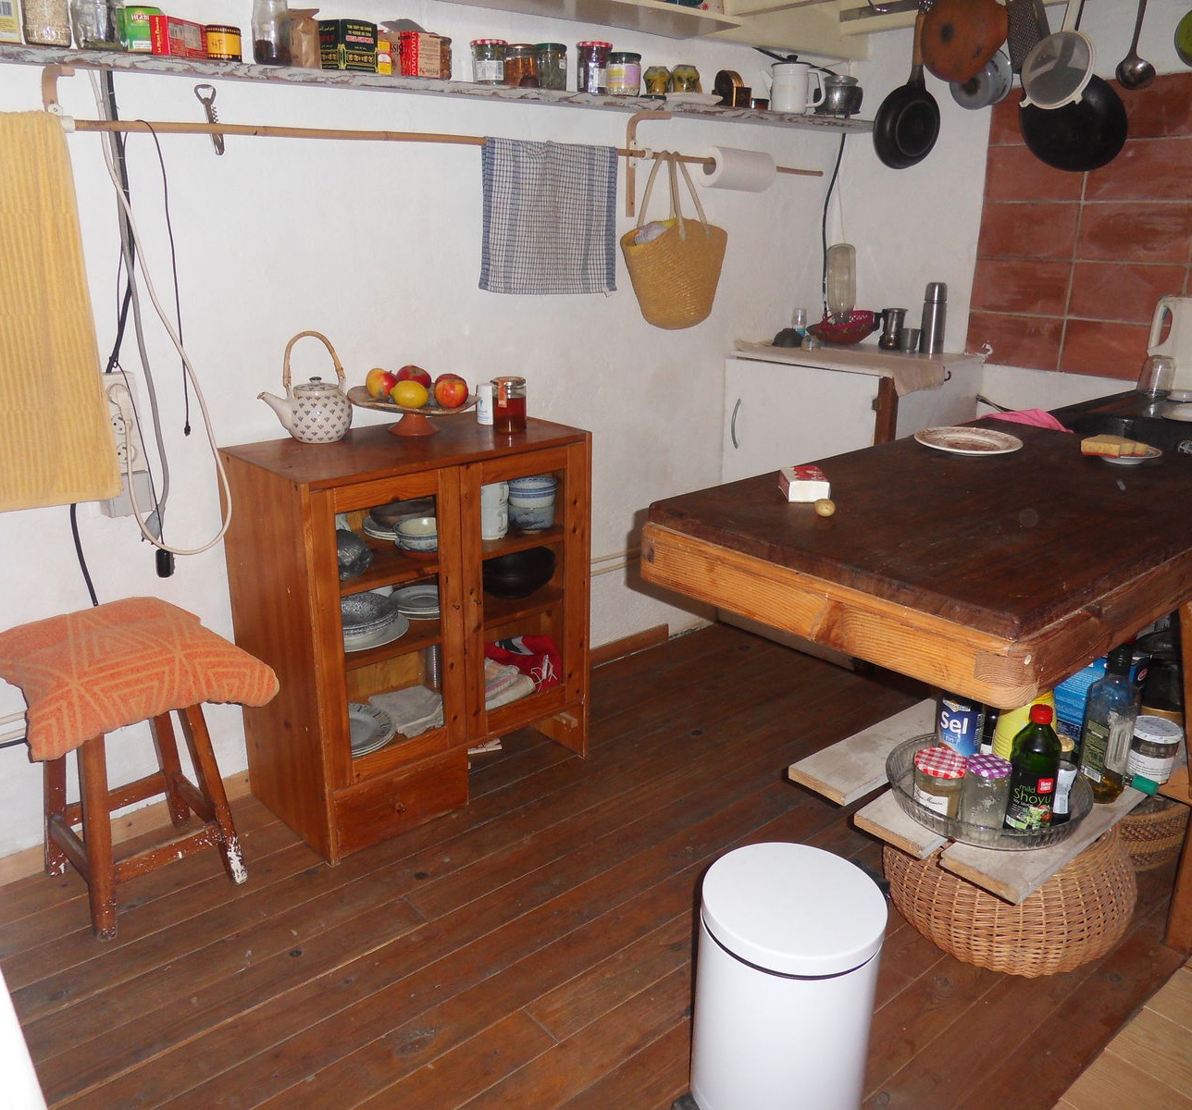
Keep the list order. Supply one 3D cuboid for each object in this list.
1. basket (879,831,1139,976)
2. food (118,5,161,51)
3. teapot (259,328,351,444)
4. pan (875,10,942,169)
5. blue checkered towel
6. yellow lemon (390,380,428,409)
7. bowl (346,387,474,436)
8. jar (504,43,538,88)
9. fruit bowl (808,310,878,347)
[{"bbox_3d":[0.763,0.581,1.916,0.441,0.277,0.441,-16,24,-39],"label":"basket"},{"bbox_3d":[-0.783,-0.907,1.781,0.073,0.080,0.055,-9,21,-25],"label":"food"},{"bbox_3d":[-0.623,-0.351,2.173,0.132,0.233,0.208,17,25,40],"label":"teapot"},{"bbox_3d":[0.847,-1.251,2.759,0.210,0.400,0.050,-7,29,-24],"label":"pan"},{"bbox_3d":[-0.105,-0.809,2.484,0.417,0.355,0.045,-16,24,-39],"label":"blue checkered towel"},{"bbox_3d":[-0.392,-0.339,2.165,0.080,0.060,0.062,-2,19,-10],"label":"yellow lemon"},{"bbox_3d":[-0.400,-0.310,2.247,0.280,0.086,0.280,1,19,0],"label":"bowl"},{"bbox_3d":[-0.166,-1.088,2.287,0.076,0.094,0.076,0,19,0],"label":"jar"},{"bbox_3d":[0.814,-0.745,3.384,0.225,0.095,0.225,5,19,12],"label":"fruit bowl"}]

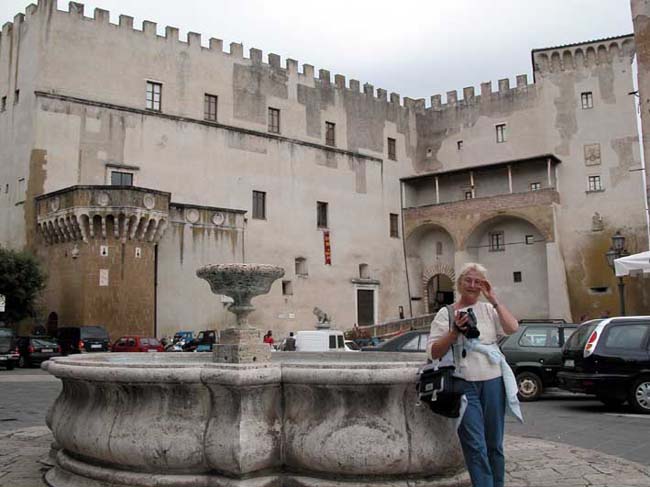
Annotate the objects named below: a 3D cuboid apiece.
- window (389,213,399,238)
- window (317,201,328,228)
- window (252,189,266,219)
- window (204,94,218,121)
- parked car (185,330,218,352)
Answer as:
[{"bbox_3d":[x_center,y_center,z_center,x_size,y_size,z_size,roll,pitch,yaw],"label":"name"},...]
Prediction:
[{"bbox_3d":[5.777,-1.445,53.491,0.903,1.990,0.200,6,-10,-35],"label":"window"},{"bbox_3d":[-0.180,-2.160,48.797,1.020,2.064,0.200,6,-10,-36],"label":"window"},{"bbox_3d":[-4.656,-2.752,45.506,1.091,2.049,0.200,6,-10,-36],"label":"window"},{"bbox_3d":[-8.403,-10.029,47.147,1.074,1.880,0.200,5,-10,-34],"label":"window"},{"bbox_3d":[-6.642,5.618,35.085,1.450,1.600,3.100,7,-11,-39],"label":"parked car"}]

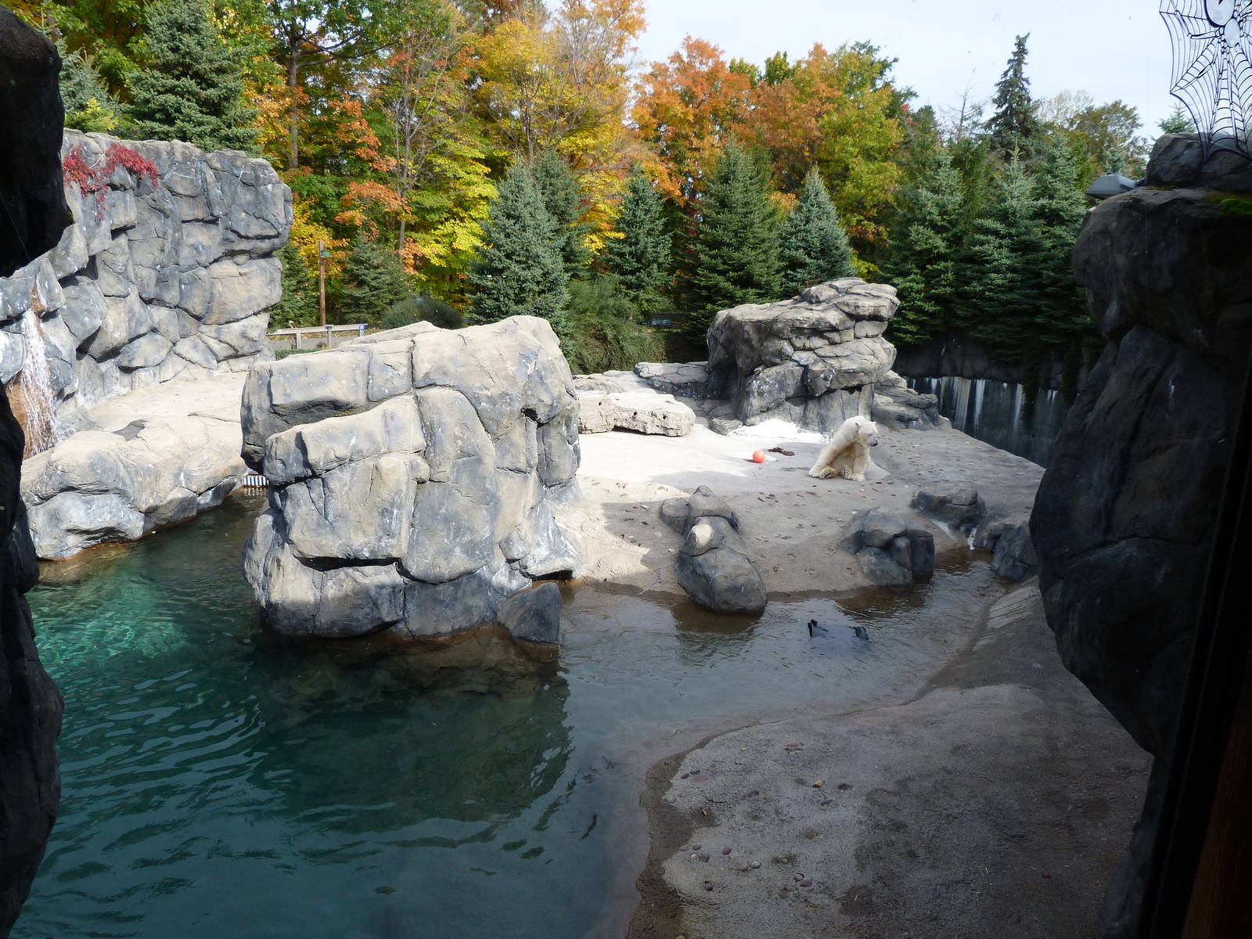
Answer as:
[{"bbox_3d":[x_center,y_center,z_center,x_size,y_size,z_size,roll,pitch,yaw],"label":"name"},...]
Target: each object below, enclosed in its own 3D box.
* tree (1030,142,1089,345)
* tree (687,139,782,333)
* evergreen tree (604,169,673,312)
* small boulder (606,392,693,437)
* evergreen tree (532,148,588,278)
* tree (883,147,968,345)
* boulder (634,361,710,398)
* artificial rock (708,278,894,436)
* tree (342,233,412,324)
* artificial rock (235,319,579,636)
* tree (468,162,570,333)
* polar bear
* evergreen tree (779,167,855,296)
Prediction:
[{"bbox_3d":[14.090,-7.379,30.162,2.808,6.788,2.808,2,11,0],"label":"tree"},{"bbox_3d":[3.844,-8.527,33.701,3.570,7.184,3.570,2,11,0],"label":"tree"},{"bbox_3d":[0.435,-8.576,35.000,2.750,6.500,2.750,3,13,0],"label":"evergreen tree"},{"bbox_3d":[0.571,-1.310,20.700,1.900,0.750,1.300,6,13,15],"label":"small boulder"},{"bbox_3d":[-2.760,-7.963,32.500,3.200,7.000,3.200,3,13,0],"label":"evergreen tree"},{"bbox_3d":[9.511,-6.952,28.500,2.800,6.200,2.800,3,13,0],"label":"tree"},{"bbox_3d":[1.621,-2.753,27.500,2.500,1.000,1.800,2,11,0],"label":"boulder"},{"bbox_3d":[4.214,-2.711,21.700,4.200,3.600,3.100,5,13,12],"label":"artificial rock"},{"bbox_3d":[-12.650,-9.442,45.460,3.651,4.720,3.651,2,11,0],"label":"tree"},{"bbox_3d":[-3.031,-0.266,13.000,4.300,3.950,3.600,-1,11,-11],"label":"artificial rock"},{"bbox_3d":[-3.317,-6.406,28.000,3.100,6.100,3.100,3,13,0],"label":"tree"},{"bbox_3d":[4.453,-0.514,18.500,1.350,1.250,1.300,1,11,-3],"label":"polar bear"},{"bbox_3d":[6.654,-7.944,32.551,2.908,5.650,2.908,2,11,0],"label":"evergreen tree"}]

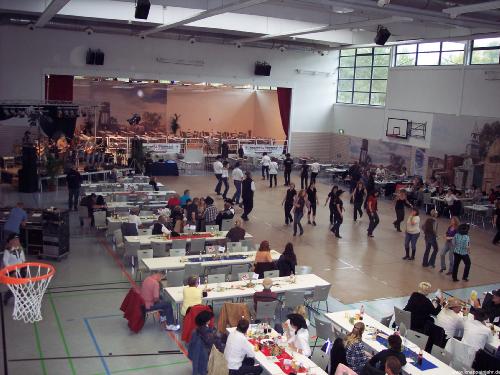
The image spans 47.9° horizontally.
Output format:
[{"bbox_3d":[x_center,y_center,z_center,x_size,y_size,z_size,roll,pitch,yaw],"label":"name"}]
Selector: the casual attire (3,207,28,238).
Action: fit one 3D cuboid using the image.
[{"bbox_3d":[-6.391,1.036,15.253,0.550,0.950,0.500,3,9,1],"label":"casual attire"}]

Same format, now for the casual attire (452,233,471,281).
[{"bbox_3d":[5.974,1.881,15.806,0.520,1.450,0.420,8,11,30],"label":"casual attire"}]

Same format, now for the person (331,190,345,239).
[{"bbox_3d":[3.173,0.895,20.065,0.500,1.700,0.500,10,12,36],"label":"person"}]

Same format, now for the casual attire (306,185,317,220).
[{"bbox_3d":[2.493,0.640,21.935,0.460,1.360,0.340,1,10,-11],"label":"casual attire"}]

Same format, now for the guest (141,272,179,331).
[{"bbox_3d":[-1.841,2.303,11.535,0.800,1.200,0.480,-1,10,-25],"label":"guest"}]

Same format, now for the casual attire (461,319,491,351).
[{"bbox_3d":[4.069,2.647,10.240,0.500,0.630,0.580,-1,10,-25],"label":"casual attire"}]

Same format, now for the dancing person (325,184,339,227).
[{"bbox_3d":[3.284,0.669,21.913,0.580,1.600,0.380,-1,10,-25],"label":"dancing person"}]

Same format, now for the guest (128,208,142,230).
[{"bbox_3d":[-3.540,1.237,17.337,0.500,1.250,0.750,-1,10,-25],"label":"guest"}]

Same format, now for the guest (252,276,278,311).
[{"bbox_3d":[0.203,2.394,11.492,0.520,1.260,0.750,-1,10,-25],"label":"guest"}]

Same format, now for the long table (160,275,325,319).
[{"bbox_3d":[0.002,2.522,12.235,3.629,0.740,0.822,-1,10,-25],"label":"long table"}]

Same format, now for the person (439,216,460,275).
[{"bbox_3d":[5.862,1.664,16.375,0.480,1.680,0.520,-5,13,-41],"label":"person"}]

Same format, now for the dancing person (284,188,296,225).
[{"bbox_3d":[1.553,0.618,21.867,0.520,1.630,0.430,5,10,11],"label":"dancing person"}]

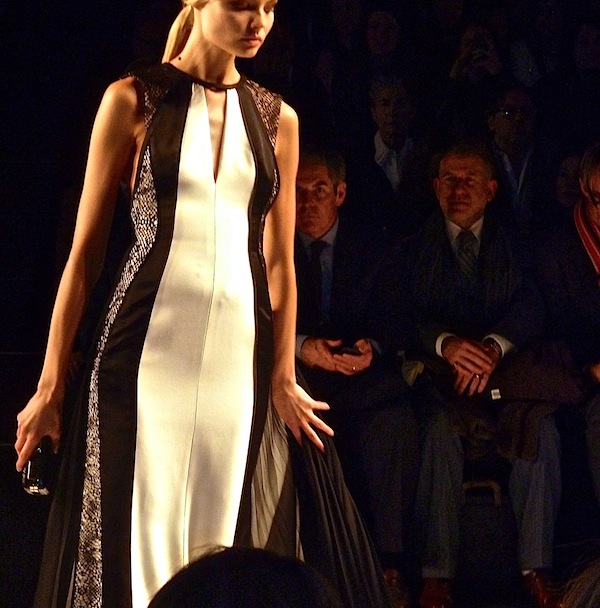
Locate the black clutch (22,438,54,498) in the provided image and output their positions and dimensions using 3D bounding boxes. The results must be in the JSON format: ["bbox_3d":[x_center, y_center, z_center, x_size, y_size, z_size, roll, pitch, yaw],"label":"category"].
[{"bbox_3d":[-0.494,0.306,4.200,0.055,0.110,0.130,-1,7,-8],"label":"black clutch"}]

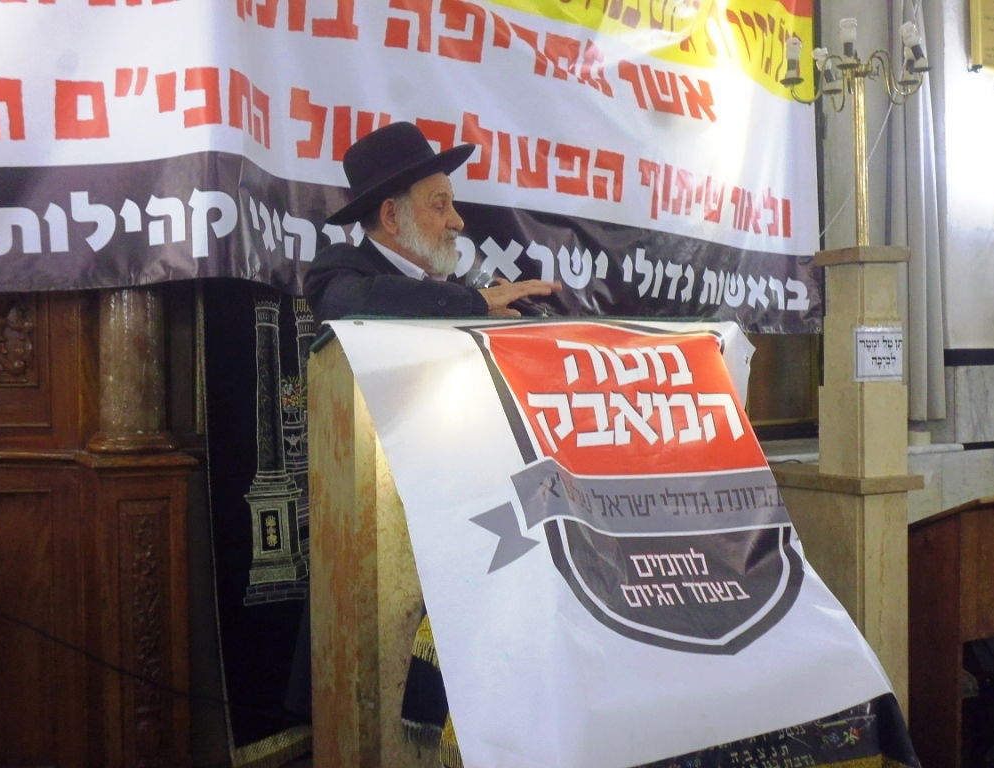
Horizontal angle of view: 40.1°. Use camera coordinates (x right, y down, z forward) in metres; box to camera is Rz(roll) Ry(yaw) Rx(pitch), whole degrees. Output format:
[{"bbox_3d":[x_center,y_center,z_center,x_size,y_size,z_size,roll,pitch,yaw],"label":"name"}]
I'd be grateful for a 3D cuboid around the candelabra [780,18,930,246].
[{"bbox_3d":[1.071,-0.725,4.070,0.440,0.660,0.440,-2,1,0],"label":"candelabra"}]

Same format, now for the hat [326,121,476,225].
[{"bbox_3d":[-0.215,-0.448,2.800,0.345,0.135,0.310,-27,-2,7],"label":"hat"}]

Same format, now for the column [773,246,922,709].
[{"bbox_3d":[1.065,0.322,4.129,0.250,1.450,0.360,-1,1,-27],"label":"column"}]

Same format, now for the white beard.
[{"bbox_3d":[-0.144,-0.296,2.790,0.130,0.150,0.145,0,1,9],"label":"white beard"}]

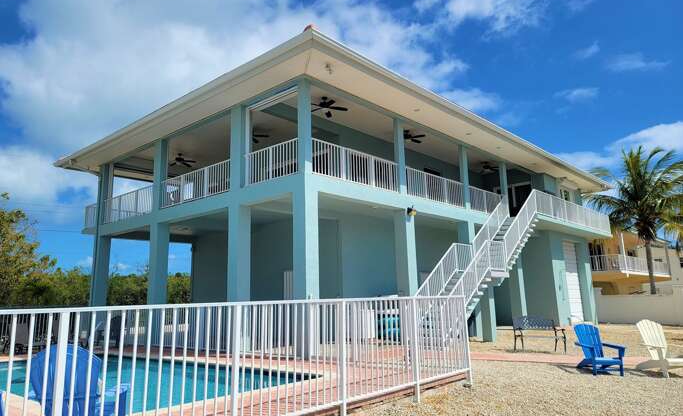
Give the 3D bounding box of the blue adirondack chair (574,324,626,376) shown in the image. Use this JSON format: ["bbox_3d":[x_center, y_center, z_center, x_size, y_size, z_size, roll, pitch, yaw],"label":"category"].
[{"bbox_3d":[5.036,2.779,9.763,0.700,0.930,0.870,-1,-10,0],"label":"blue adirondack chair"}]

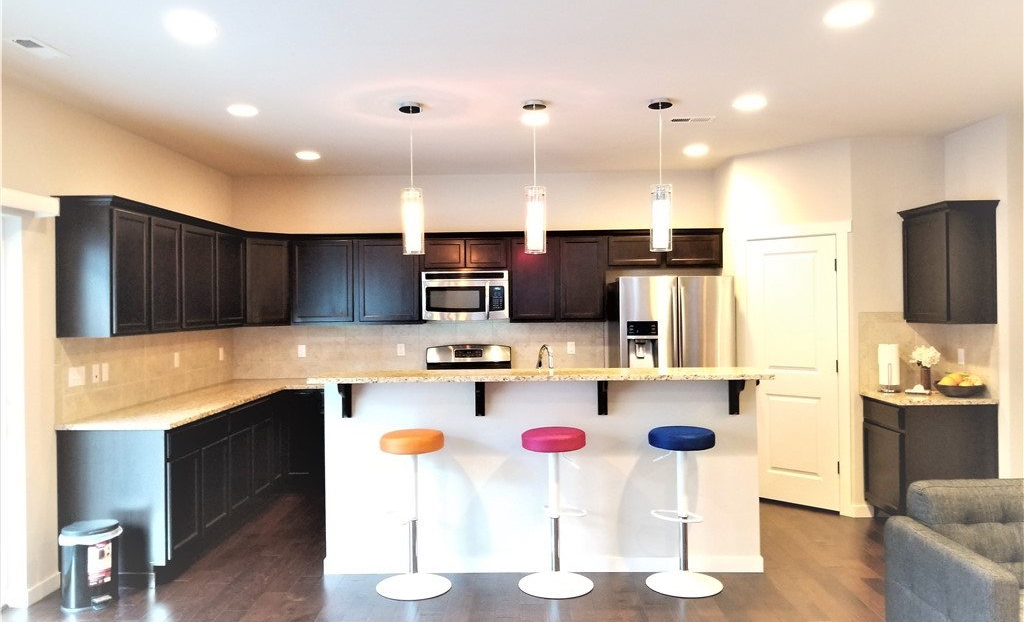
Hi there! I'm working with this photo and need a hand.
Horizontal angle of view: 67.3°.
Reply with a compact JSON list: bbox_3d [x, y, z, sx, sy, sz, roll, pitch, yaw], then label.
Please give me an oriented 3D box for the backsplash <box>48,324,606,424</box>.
[{"bbox_3d":[-0.851,0.372,5.596,3.370,0.488,2.640,-1,0,1],"label":"backsplash"}]

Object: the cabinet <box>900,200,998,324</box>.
[{"bbox_3d":[2.974,-0.311,5.264,0.343,0.795,0.625,-1,0,1],"label":"cabinet"}]

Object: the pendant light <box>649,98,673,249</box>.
[{"bbox_3d":[0.870,-0.791,4.483,0.140,0.888,0.140,-1,0,1],"label":"pendant light"}]

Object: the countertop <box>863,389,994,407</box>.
[{"bbox_3d":[2.843,0.595,5.280,0.623,0.037,0.615,-1,0,1],"label":"countertop"}]

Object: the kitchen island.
[{"bbox_3d":[0.171,0.940,4.713,2.570,1.169,0.980,-1,0,1],"label":"kitchen island"}]

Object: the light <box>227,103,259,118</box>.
[{"bbox_3d":[-1.611,-1.190,4.608,0.180,0.020,0.180,-1,0,1],"label":"light"}]

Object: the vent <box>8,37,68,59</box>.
[{"bbox_3d":[-2.141,-1.181,3.485,0.145,0.020,0.290,-1,0,1],"label":"vent"}]

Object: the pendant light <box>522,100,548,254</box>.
[{"bbox_3d":[0.138,-0.776,4.506,0.133,0.880,0.133,-1,0,1],"label":"pendant light"}]

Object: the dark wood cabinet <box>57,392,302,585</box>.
[{"bbox_3d":[-2.209,1.099,5.519,0.630,0.875,2.430,-1,0,1],"label":"dark wood cabinet"}]

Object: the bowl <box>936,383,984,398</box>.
[{"bbox_3d":[2.970,0.534,5.112,0.290,0.086,0.290,-1,0,1],"label":"bowl"}]

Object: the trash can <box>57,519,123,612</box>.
[{"bbox_3d":[-2.236,1.348,4.083,0.235,0.410,0.280,0,0,42],"label":"trash can"}]

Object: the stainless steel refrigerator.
[{"bbox_3d":[1.319,0.617,6.438,0.905,1.773,0.850,-1,0,1],"label":"stainless steel refrigerator"}]

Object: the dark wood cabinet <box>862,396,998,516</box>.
[{"bbox_3d":[2.825,1.043,5.231,0.615,0.880,0.570,-1,0,1],"label":"dark wood cabinet"}]

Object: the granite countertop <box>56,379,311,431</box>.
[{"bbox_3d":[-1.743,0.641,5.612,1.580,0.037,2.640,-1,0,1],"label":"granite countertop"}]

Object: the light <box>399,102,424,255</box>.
[{"bbox_3d":[-0.580,-0.769,4.516,0.133,0.880,0.133,-1,0,1],"label":"light"}]

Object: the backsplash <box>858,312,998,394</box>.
[{"bbox_3d":[2.810,0.303,5.249,0.630,0.550,0.570,-1,0,1],"label":"backsplash"}]

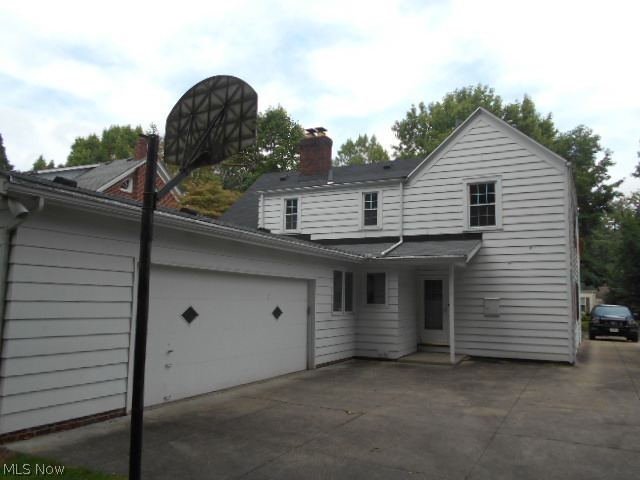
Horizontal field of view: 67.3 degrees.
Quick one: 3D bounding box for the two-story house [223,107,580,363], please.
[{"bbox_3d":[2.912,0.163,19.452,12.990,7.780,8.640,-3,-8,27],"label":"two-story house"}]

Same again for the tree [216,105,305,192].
[{"bbox_3d":[-4.438,-1.903,32.059,7.800,14.780,7.800,1,-7,0],"label":"tree"}]

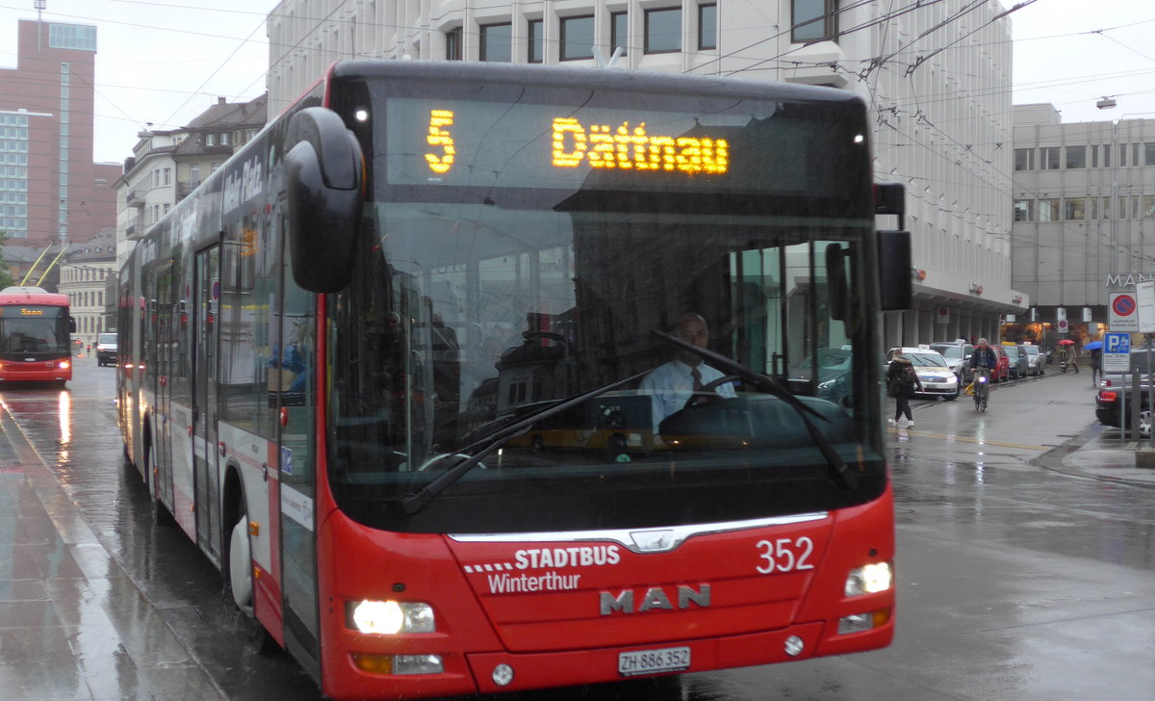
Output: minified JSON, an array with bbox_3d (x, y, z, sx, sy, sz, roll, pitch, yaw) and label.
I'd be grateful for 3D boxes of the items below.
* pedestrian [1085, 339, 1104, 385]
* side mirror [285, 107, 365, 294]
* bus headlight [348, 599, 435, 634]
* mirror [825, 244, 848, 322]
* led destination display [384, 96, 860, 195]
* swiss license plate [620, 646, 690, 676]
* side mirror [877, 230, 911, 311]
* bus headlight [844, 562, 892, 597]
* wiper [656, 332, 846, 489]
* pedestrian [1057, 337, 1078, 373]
[{"bbox_3d":[21.202,0.570,60.000,1.000,1.860,0.900,1,0,-15],"label":"pedestrian"},{"bbox_3d":[-0.876,-0.525,5.092,0.260,0.630,0.210,-1,1,1],"label":"side mirror"},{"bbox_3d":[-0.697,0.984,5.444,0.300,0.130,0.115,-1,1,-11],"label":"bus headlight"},{"bbox_3d":[1.129,-0.294,6.417,0.060,0.330,0.150,0,1,31],"label":"mirror"},{"bbox_3d":[0.181,-0.806,5.992,1.920,0.340,0.100,-1,1,-21],"label":"led destination display"},{"bbox_3d":[0.303,1.209,5.730,0.305,0.090,0.020,-1,1,-21],"label":"swiss license plate"},{"bbox_3d":[1.428,-0.360,6.593,0.190,0.360,0.080,-1,1,-39],"label":"side mirror"},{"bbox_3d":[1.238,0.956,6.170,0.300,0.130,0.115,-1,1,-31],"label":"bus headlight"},{"bbox_3d":[0.730,0.241,5.942,0.910,0.645,0.120,-1,1,-21],"label":"wiper"},{"bbox_3d":[27.057,0.345,81.000,1.100,1.900,0.950,1,0,3],"label":"pedestrian"}]

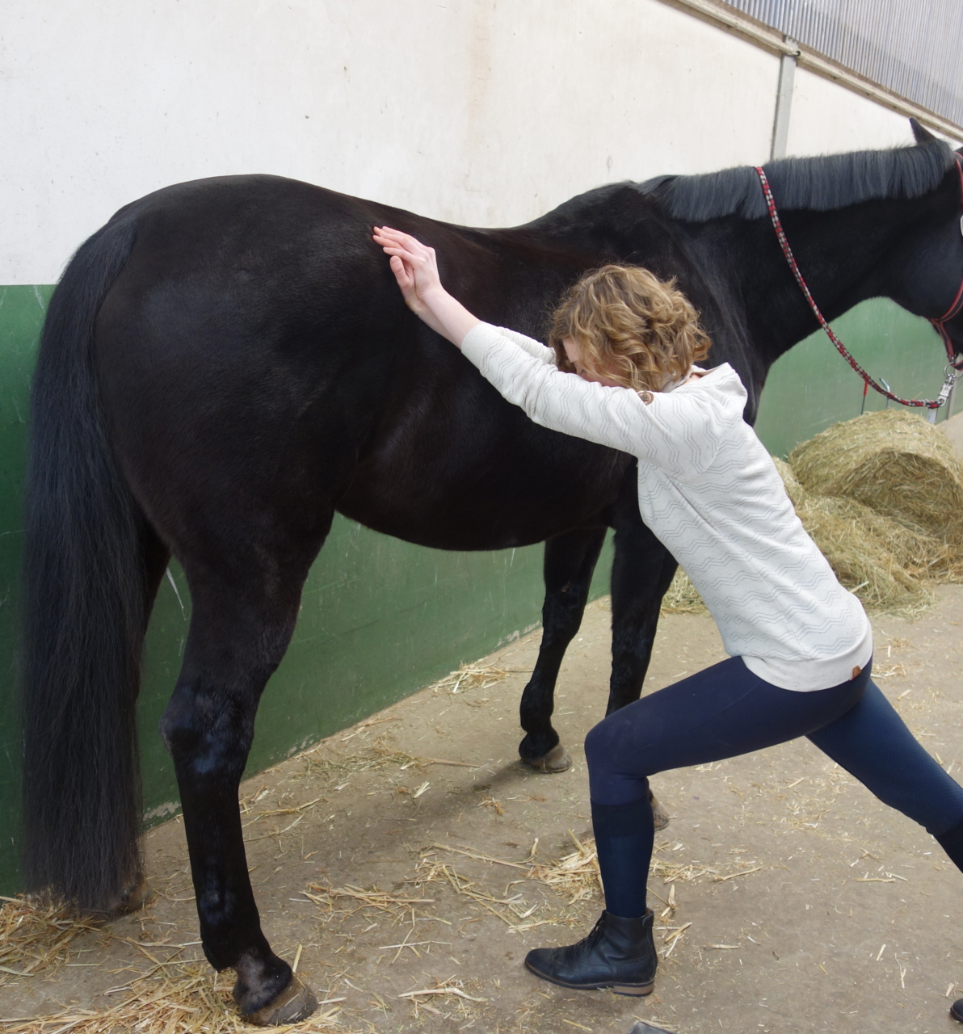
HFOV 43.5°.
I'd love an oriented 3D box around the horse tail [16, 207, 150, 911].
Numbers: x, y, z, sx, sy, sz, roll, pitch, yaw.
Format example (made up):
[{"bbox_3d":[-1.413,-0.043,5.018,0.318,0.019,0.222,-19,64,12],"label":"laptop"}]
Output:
[{"bbox_3d":[-0.720,0.122,2.153,0.215,1.280,0.200,-9,18,-40],"label":"horse tail"}]

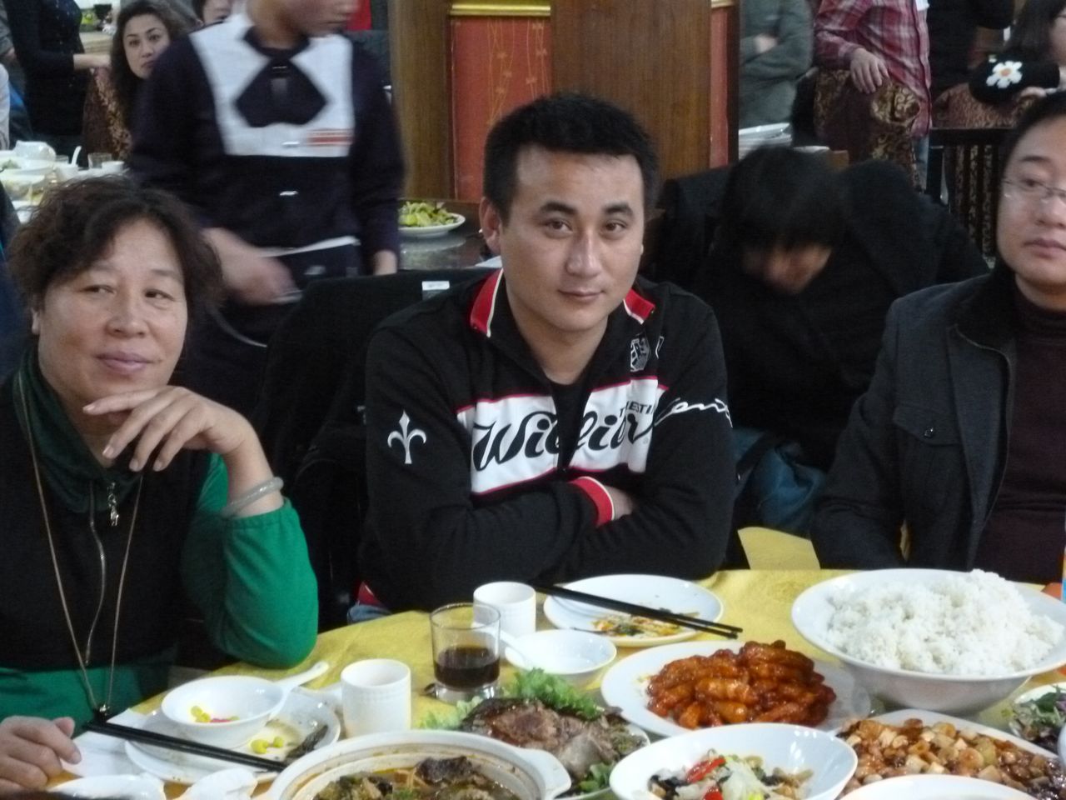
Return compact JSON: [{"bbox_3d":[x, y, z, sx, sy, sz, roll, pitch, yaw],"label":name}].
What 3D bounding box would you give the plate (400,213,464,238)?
[{"bbox_3d":[-0.261,-0.381,3.784,0.228,0.028,0.228,-1,15,0],"label":"plate"}]

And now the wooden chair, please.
[{"bbox_3d":[1.047,-0.033,3.485,0.450,0.970,0.520,0,16,4],"label":"wooden chair"}]

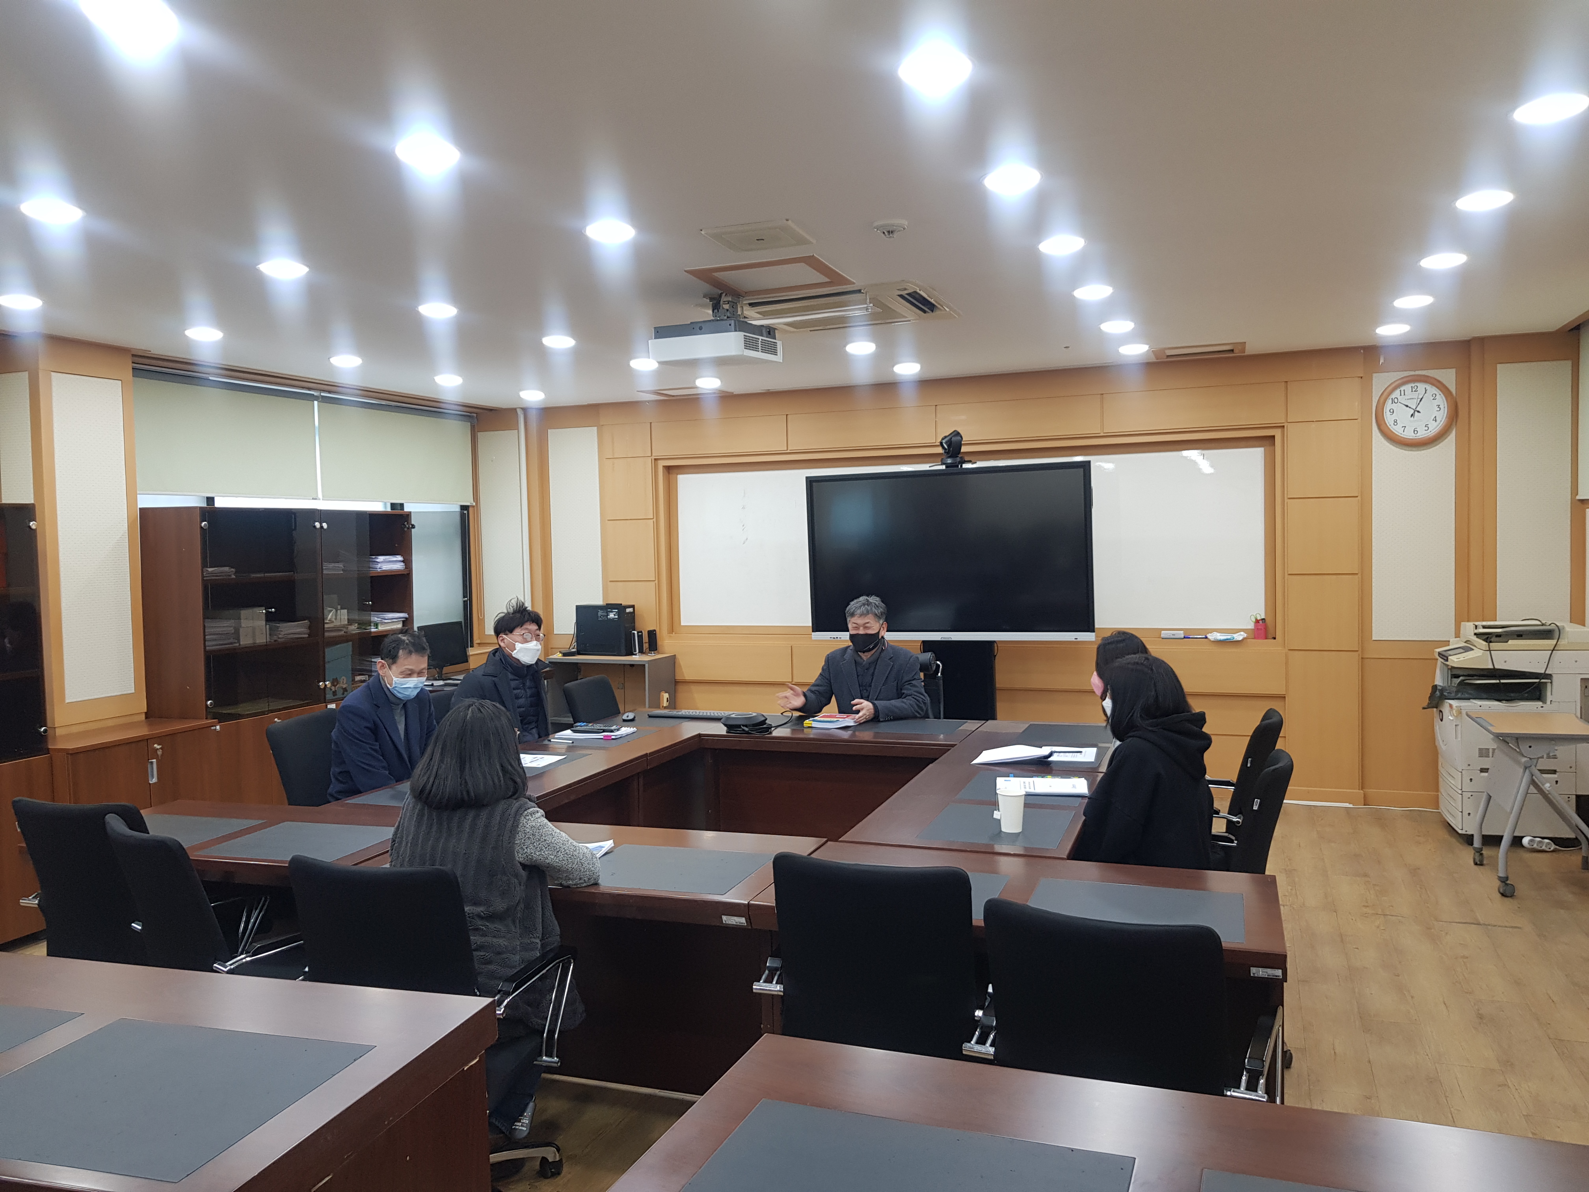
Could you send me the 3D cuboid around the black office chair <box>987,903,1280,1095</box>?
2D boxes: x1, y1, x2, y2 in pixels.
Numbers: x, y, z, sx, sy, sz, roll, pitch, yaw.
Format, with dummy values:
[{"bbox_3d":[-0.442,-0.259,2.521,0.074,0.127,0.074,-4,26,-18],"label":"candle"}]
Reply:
[{"bbox_3d":[0.694,1.033,2.477,0.580,0.910,0.600,0,3,26],"label":"black office chair"}]

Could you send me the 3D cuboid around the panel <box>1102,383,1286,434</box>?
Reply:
[{"bbox_3d":[2.472,-1.167,7.419,1.080,0.250,0.030,0,2,20],"label":"panel"}]

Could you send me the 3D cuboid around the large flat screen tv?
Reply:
[{"bbox_3d":[0.911,-0.243,7.120,1.724,1.018,0.090,0,3,21],"label":"large flat screen tv"}]

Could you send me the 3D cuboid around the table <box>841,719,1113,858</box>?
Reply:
[{"bbox_3d":[0.836,1.014,4.418,0.660,0.735,2.250,0,3,21],"label":"table"}]

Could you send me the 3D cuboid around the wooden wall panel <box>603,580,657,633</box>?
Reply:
[{"bbox_3d":[-1.197,0.122,8.822,0.410,0.450,0.030,0,2,20],"label":"wooden wall panel"}]

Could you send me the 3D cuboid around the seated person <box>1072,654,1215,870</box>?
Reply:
[{"bbox_3d":[1.053,0.800,3.915,0.710,1.210,0.500,0,3,26],"label":"seated person"}]

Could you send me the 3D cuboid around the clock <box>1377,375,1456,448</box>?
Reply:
[{"bbox_3d":[3.466,-1.035,6.660,0.399,0.399,0.050,0,3,21],"label":"clock"}]

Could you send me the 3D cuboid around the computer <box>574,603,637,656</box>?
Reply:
[{"bbox_3d":[-1.339,0.246,8.518,0.410,0.360,0.175,0,2,20],"label":"computer"}]

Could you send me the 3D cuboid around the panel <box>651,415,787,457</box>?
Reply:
[{"bbox_3d":[-0.531,-1.102,8.210,1.022,0.238,0.020,0,3,21],"label":"panel"}]

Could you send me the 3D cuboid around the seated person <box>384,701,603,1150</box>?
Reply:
[{"bbox_3d":[-0.768,0.870,3.049,0.540,1.245,0.680,0,3,21],"label":"seated person"}]

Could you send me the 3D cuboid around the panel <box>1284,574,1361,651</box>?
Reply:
[{"bbox_3d":[3.014,0.091,6.805,0.374,0.435,0.025,0,3,21],"label":"panel"}]

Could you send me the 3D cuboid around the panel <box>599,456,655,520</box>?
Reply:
[{"bbox_3d":[-1.232,-0.788,8.793,0.420,0.450,0.030,0,2,20],"label":"panel"}]

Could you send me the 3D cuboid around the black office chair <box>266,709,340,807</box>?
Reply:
[{"bbox_3d":[-1.824,0.974,5.061,0.600,0.940,0.600,-1,2,16],"label":"black office chair"}]

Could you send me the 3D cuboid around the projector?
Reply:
[{"bbox_3d":[-0.313,-1.001,4.770,0.405,0.130,0.380,0,3,21],"label":"projector"}]

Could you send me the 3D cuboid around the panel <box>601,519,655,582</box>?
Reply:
[{"bbox_3d":[-1.150,-0.321,8.369,0.365,0.438,0.025,0,3,21],"label":"panel"}]

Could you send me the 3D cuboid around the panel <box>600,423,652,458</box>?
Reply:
[{"bbox_3d":[-1.176,-1.086,8.381,0.390,0.236,0.030,0,3,21],"label":"panel"}]

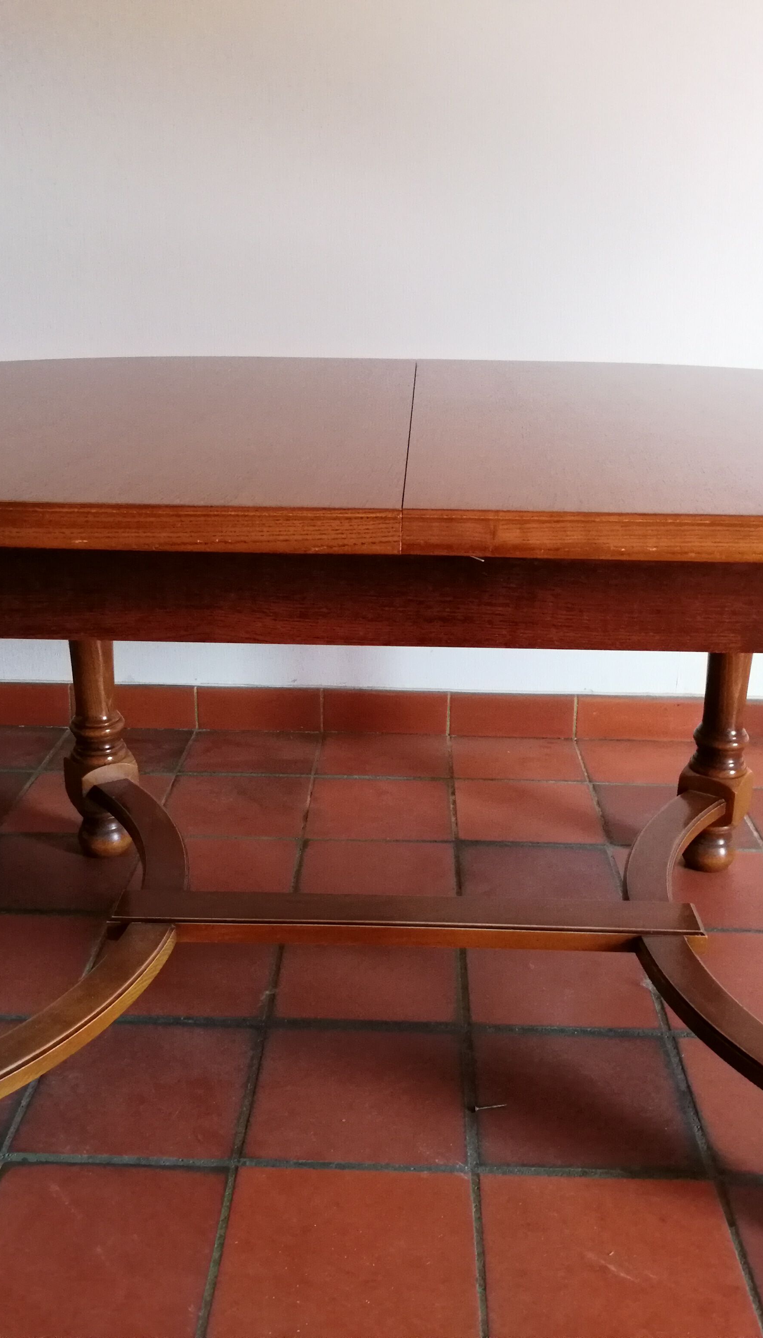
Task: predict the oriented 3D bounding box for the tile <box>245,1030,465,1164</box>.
[{"bbox_3d":[-0.022,0.501,1.450,0.242,0.015,0.240,1,19,1],"label":"tile"}]

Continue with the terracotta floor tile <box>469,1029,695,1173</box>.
[{"bbox_3d":[0.230,0.500,1.430,0.241,0.015,0.241,1,19,1],"label":"terracotta floor tile"}]

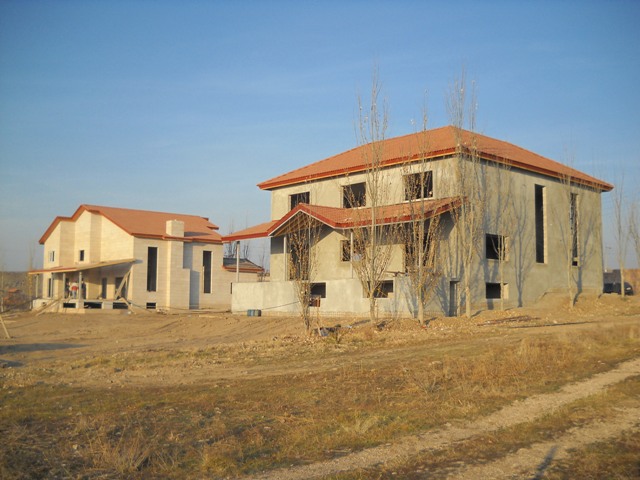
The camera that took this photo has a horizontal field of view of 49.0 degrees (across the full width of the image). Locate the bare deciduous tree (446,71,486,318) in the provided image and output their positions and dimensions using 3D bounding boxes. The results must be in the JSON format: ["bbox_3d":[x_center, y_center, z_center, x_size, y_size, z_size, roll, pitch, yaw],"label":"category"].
[{"bbox_3d":[7.539,-2.458,36.245,2.000,12.800,2.000,1,-6,0],"label":"bare deciduous tree"}]

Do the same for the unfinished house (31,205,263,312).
[{"bbox_3d":[-18.261,2.209,72.520,21.200,10.300,14.500,6,-8,-43],"label":"unfinished house"}]

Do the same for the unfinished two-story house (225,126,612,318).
[{"bbox_3d":[6.902,-0.725,48.075,20.900,11.900,17.500,6,-8,-43],"label":"unfinished two-story house"}]

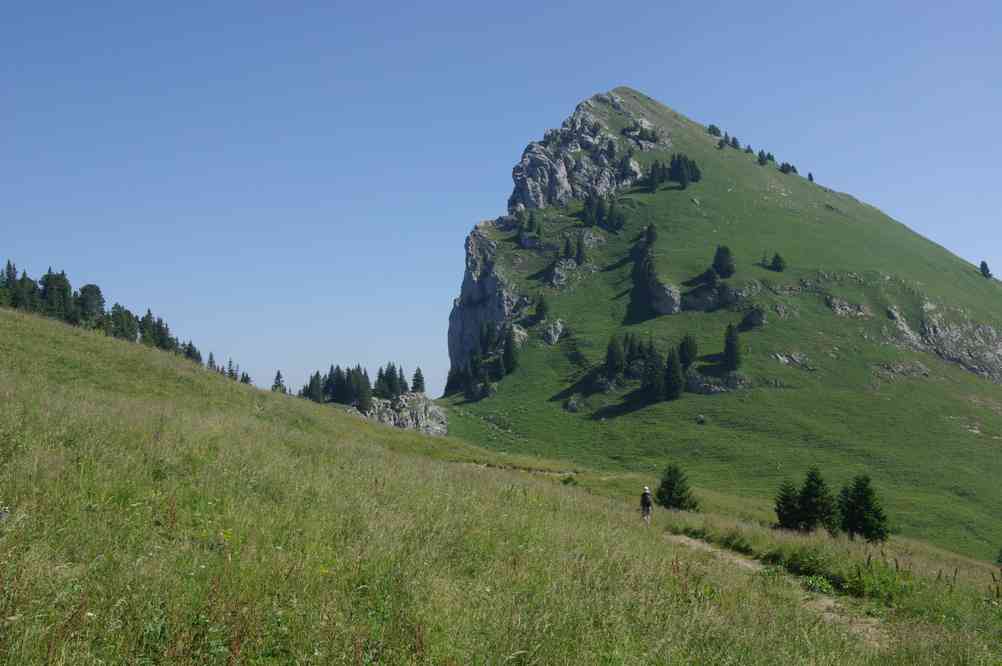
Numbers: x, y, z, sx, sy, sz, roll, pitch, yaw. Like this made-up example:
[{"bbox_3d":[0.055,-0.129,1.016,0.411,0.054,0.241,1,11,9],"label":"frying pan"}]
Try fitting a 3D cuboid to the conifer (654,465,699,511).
[{"bbox_3d":[9.403,8.331,73.000,2.400,2.700,2.400,0,-2,0],"label":"conifer"}]

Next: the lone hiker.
[{"bbox_3d":[6.247,7.492,58.500,0.550,1.750,0.480,0,-2,-3],"label":"lone hiker"}]

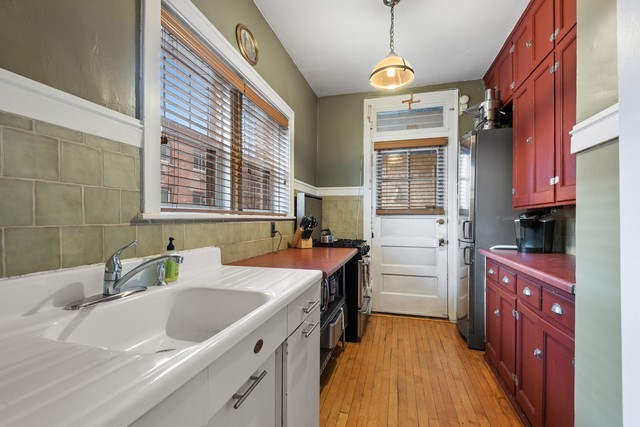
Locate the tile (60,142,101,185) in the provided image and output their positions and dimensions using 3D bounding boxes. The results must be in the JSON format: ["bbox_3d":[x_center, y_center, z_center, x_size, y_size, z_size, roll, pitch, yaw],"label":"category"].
[{"bbox_3d":[-0.732,-0.149,0.876,0.010,0.122,0.116,0,-1,14],"label":"tile"}]

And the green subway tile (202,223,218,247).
[{"bbox_3d":[-0.621,0.121,1.600,0.010,0.132,0.130,0,-1,15],"label":"green subway tile"}]

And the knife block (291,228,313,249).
[{"bbox_3d":[-0.175,0.227,2.797,0.106,0.212,0.217,1,-1,-31],"label":"knife block"}]

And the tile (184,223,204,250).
[{"bbox_3d":[-0.610,0.107,1.372,0.010,0.121,0.124,0,-1,14],"label":"tile"}]

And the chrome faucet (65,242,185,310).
[{"bbox_3d":[-0.600,0.175,0.890,0.237,0.178,0.253,0,-1,5],"label":"chrome faucet"}]

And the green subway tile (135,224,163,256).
[{"bbox_3d":[-0.672,0.105,1.121,0.010,0.121,0.123,0,-1,14],"label":"green subway tile"}]

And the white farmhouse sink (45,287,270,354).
[{"bbox_3d":[-0.393,0.357,0.795,0.400,0.180,0.440,0,-1,14],"label":"white farmhouse sink"}]

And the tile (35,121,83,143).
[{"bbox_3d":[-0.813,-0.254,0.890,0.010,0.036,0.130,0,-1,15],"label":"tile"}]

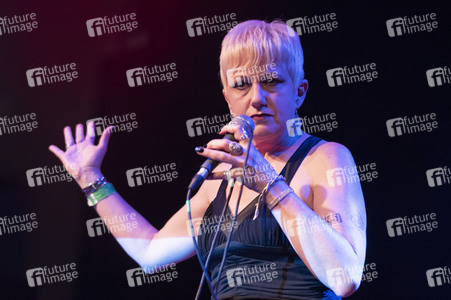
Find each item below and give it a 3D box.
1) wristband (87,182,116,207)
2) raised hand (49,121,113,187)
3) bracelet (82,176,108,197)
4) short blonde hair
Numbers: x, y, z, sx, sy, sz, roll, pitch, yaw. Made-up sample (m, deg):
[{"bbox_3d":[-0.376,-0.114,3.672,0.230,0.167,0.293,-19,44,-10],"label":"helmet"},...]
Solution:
[{"bbox_3d":[-0.248,0.090,3.380,0.060,0.021,0.047,-28,-4,0],"label":"wristband"},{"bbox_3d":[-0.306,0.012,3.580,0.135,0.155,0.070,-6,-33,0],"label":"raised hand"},{"bbox_3d":[-0.260,0.074,3.380,0.053,0.016,0.043,-29,-4,0],"label":"bracelet"},{"bbox_3d":[0.077,-0.193,3.520,0.168,0.160,0.195,-5,-3,14],"label":"short blonde hair"}]

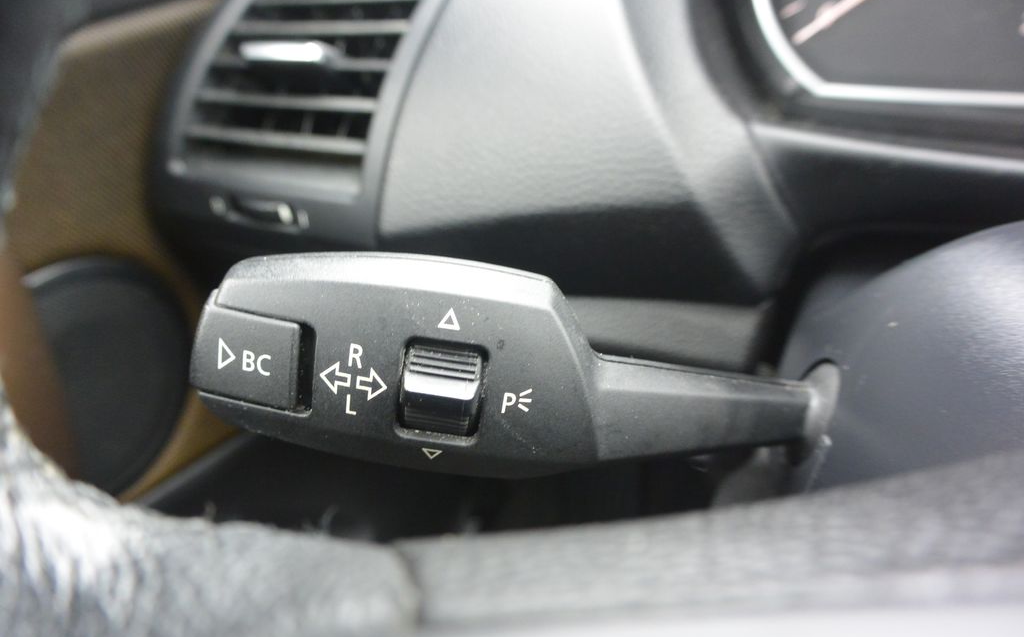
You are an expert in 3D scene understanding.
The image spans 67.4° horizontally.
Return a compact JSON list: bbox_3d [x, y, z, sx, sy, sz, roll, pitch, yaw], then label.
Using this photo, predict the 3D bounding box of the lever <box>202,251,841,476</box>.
[{"bbox_3d":[-0.001,0.009,0.147,0.117,0.037,0.027,6,8,2],"label":"lever"}]

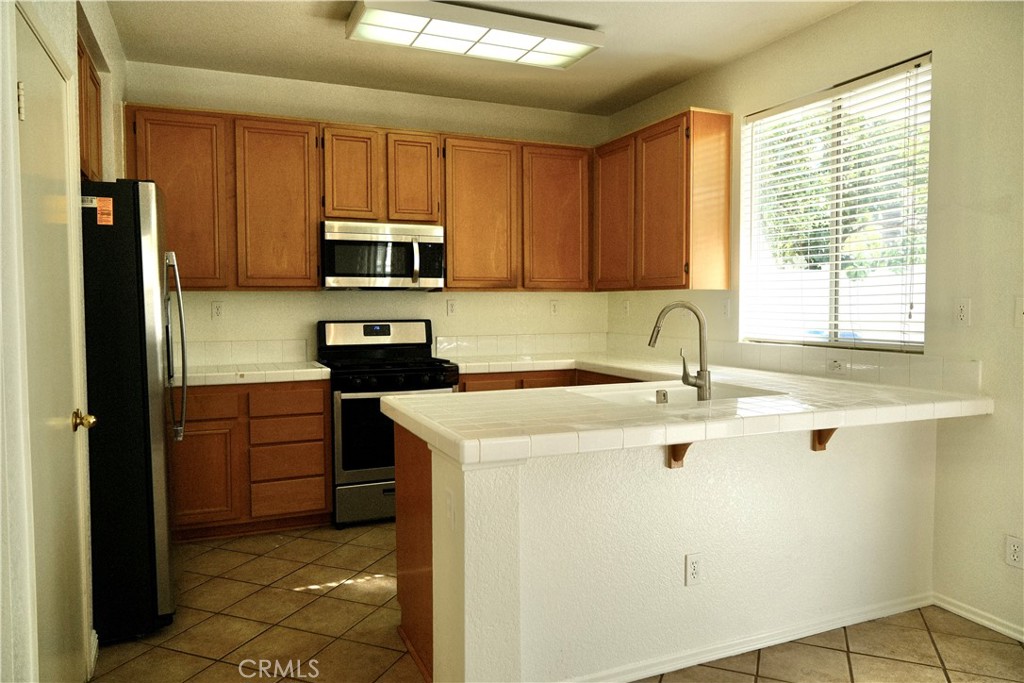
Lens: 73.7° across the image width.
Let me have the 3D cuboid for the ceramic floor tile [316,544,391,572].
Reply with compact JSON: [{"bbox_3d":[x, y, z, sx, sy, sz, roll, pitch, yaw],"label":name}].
[{"bbox_3d":[-0.827,1.121,3.531,0.301,0.010,0.301,1,3,21],"label":"ceramic floor tile"}]

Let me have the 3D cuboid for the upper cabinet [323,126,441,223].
[{"bbox_3d":[-0.877,-1.050,4.471,0.769,0.611,0.323,-1,3,-23],"label":"upper cabinet"}]

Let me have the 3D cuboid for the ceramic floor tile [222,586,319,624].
[{"bbox_3d":[-1.046,1.149,2.966,0.301,0.010,0.301,1,3,21],"label":"ceramic floor tile"}]

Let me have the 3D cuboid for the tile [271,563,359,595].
[{"bbox_3d":[-0.936,1.135,3.248,0.301,0.010,0.301,1,3,21],"label":"tile"}]

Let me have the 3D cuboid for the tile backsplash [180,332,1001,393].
[{"bbox_3d":[-0.198,0.118,3.449,3.255,0.153,2.918,-1,3,-22],"label":"tile backsplash"}]

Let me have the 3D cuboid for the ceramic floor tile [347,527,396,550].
[{"bbox_3d":[-0.720,1.101,3.804,0.299,0.010,0.299,1,3,21],"label":"ceramic floor tile"}]

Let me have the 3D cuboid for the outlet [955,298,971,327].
[{"bbox_3d":[1.847,-0.120,2.802,0.009,0.115,0.070,-1,3,-23],"label":"outlet"}]

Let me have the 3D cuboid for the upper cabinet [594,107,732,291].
[{"bbox_3d":[0.925,-0.847,4.525,0.319,1.026,1.188,-1,3,-22],"label":"upper cabinet"}]

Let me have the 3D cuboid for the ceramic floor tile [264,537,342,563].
[{"bbox_3d":[-1.110,1.117,3.641,0.301,0.010,0.301,1,3,21],"label":"ceramic floor tile"}]

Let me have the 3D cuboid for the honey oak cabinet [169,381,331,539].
[{"bbox_3d":[-1.609,0.658,4.076,0.961,0.869,0.623,-1,3,-23],"label":"honey oak cabinet"}]

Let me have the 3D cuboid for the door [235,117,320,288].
[{"bbox_3d":[-1.399,-0.813,4.085,0.450,0.972,0.020,-1,3,-23],"label":"door"}]

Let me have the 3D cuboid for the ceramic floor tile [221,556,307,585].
[{"bbox_3d":[-1.219,1.131,3.358,0.301,0.010,0.301,1,3,21],"label":"ceramic floor tile"}]

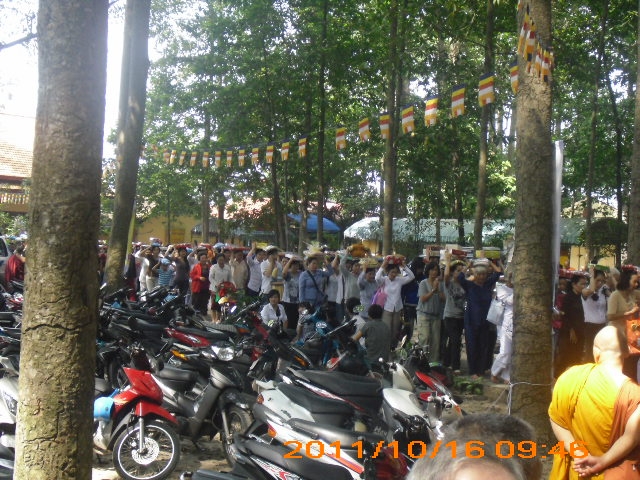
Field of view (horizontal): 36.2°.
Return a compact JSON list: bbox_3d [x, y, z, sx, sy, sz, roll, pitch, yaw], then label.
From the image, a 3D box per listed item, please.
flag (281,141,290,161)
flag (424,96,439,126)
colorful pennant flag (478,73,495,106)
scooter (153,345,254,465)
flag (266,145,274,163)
[{"bbox_3d":[-0.500,-1.297,14.200,0.030,0.310,0.235,1,0,-31],"label":"flag"},{"bbox_3d":[1.252,-1.442,11.000,0.030,0.335,0.235,1,0,-31],"label":"flag"},{"bbox_3d":[1.733,-1.561,10.200,0.030,0.345,0.235,1,0,-31],"label":"colorful pennant flag"},{"bbox_3d":[-1.149,1.426,9.135,0.680,1.040,1.840,1,0,-38],"label":"scooter"},{"bbox_3d":[-0.743,-1.298,14.700,0.030,0.310,0.235,1,0,-31],"label":"flag"}]

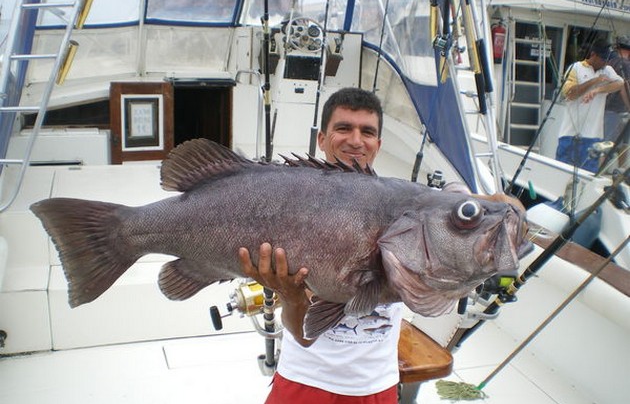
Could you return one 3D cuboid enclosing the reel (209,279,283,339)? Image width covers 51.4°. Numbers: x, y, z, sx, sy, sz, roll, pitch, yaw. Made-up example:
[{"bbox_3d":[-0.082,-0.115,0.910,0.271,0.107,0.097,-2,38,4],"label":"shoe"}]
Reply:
[{"bbox_3d":[-0.248,0.375,2.320,0.245,0.195,0.160,-2,9,-20],"label":"reel"}]

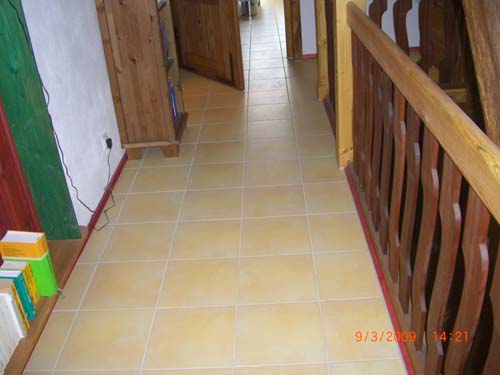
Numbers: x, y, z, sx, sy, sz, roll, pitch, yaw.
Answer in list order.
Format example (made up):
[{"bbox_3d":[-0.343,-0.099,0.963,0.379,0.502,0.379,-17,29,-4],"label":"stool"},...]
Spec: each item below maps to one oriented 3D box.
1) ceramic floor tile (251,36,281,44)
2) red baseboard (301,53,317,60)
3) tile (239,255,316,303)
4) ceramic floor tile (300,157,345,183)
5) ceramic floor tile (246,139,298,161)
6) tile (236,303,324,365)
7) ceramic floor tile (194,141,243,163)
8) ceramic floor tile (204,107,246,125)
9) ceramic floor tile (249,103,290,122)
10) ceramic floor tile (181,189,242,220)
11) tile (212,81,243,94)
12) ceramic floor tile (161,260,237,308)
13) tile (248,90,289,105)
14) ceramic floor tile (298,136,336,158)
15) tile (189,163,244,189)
[{"bbox_3d":[0.167,-1.568,5.804,0.306,0.010,0.306,-3,28,3],"label":"ceramic floor tile"},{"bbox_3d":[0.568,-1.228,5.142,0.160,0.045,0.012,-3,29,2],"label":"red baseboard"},{"bbox_3d":[0.110,0.370,2.242,0.306,0.010,0.306,-3,28,3],"label":"tile"},{"bbox_3d":[0.402,-0.091,3.051,0.240,0.010,0.306,-3,28,3],"label":"ceramic floor tile"},{"bbox_3d":[0.141,-0.243,3.582,0.329,0.010,0.329,-3,29,3],"label":"ceramic floor tile"},{"bbox_3d":[0.114,0.559,2.112,0.329,0.010,0.329,-3,29,3],"label":"tile"},{"bbox_3d":[-0.184,-0.210,3.351,0.306,0.010,0.306,-3,28,3],"label":"ceramic floor tile"},{"bbox_3d":[-0.175,-0.508,3.899,0.306,0.010,0.306,-3,28,3],"label":"ceramic floor tile"},{"bbox_3d":[0.146,-0.568,4.172,0.331,0.010,0.331,-3,29,3],"label":"ceramic floor tile"},{"bbox_3d":[-0.192,0.088,2.803,0.306,0.010,0.306,-3,28,3],"label":"ceramic floor tile"},{"bbox_3d":[-0.178,-0.872,4.775,0.331,0.010,0.331,-3,29,3],"label":"tile"},{"bbox_3d":[-0.214,0.416,2.421,0.329,0.010,0.329,-3,29,3],"label":"ceramic floor tile"},{"bbox_3d":[0.143,-0.692,4.271,0.315,0.010,0.315,-3,29,2],"label":"tile"},{"bbox_3d":[0.432,-0.258,3.568,0.242,0.010,0.329,-3,29,3],"label":"ceramic floor tile"},{"bbox_3d":[-0.188,-0.061,3.077,0.306,0.010,0.306,-3,28,3],"label":"tile"}]

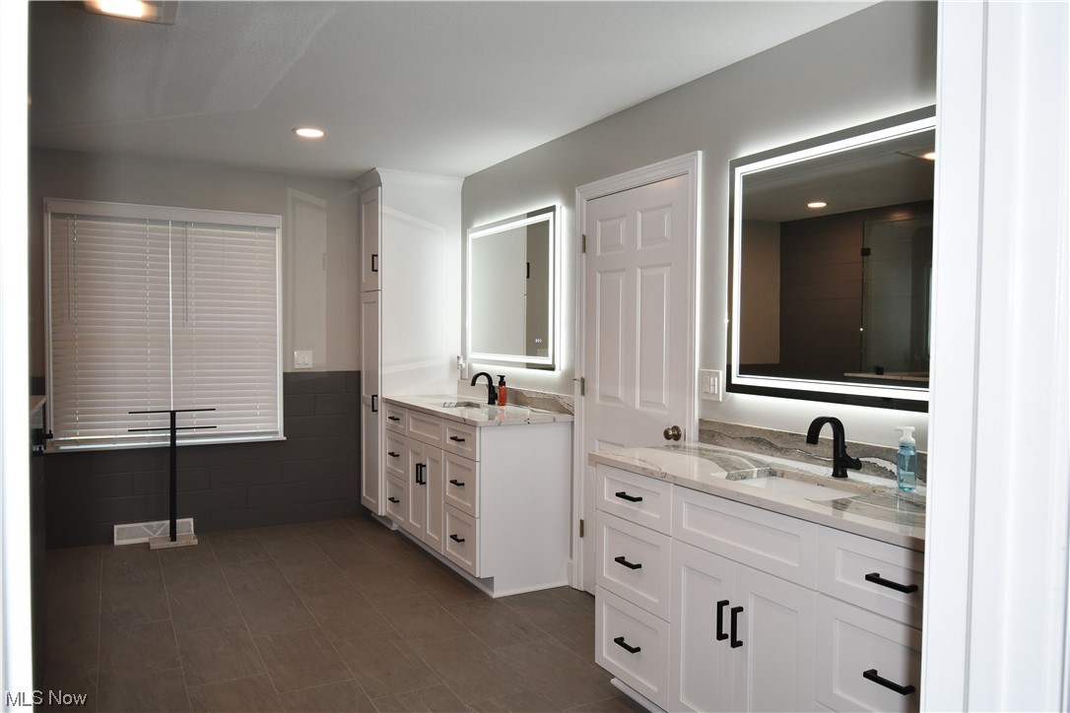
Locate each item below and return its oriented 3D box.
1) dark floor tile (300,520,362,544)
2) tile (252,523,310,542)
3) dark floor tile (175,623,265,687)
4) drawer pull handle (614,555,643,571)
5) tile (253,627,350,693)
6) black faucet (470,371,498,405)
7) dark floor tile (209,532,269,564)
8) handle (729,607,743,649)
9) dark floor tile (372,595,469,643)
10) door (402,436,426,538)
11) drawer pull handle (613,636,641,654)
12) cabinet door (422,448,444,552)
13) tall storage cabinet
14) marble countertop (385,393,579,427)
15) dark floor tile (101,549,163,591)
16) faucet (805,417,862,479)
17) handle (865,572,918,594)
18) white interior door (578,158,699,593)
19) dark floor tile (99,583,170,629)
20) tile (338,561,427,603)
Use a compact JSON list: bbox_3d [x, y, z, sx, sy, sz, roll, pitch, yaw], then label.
[{"bbox_3d":[-1.432,1.209,5.122,0.294,0.010,0.588,-1,2,-30],"label":"dark floor tile"},{"bbox_3d":[-1.720,1.203,5.040,0.301,0.010,0.380,-1,2,-29],"label":"tile"},{"bbox_3d":[-1.355,1.270,3.184,0.294,0.010,0.588,-1,2,-30],"label":"dark floor tile"},{"bbox_3d":[0.338,0.745,2.676,0.038,0.013,0.110,-1,2,-30],"label":"drawer pull handle"},{"bbox_3d":[-0.988,1.276,3.138,0.298,0.010,0.595,0,2,-30],"label":"tile"},{"bbox_3d":[-0.310,0.201,4.606,0.170,0.200,0.090,-1,2,-29],"label":"black faucet"},{"bbox_3d":[-1.864,1.219,4.679,0.294,0.010,0.588,-1,2,-30],"label":"dark floor tile"},{"bbox_3d":[0.594,0.789,2.166,0.034,0.113,0.012,-1,2,-29],"label":"handle"},{"bbox_3d":[-0.557,1.267,3.583,0.298,0.010,0.595,0,2,-30],"label":"dark floor tile"},{"bbox_3d":[-0.734,0.814,4.612,0.020,0.597,0.294,-1,2,-30],"label":"door"},{"bbox_3d":[0.331,1.032,2.656,0.034,0.012,0.110,-1,2,-29],"label":"drawer pull handle"},{"bbox_3d":[-0.585,0.818,4.308,0.020,0.585,0.287,-1,2,-29],"label":"cabinet door"},{"bbox_3d":[-0.912,-0.040,5.435,0.590,2.460,0.480,-1,2,-29],"label":"tall storage cabinet"},{"bbox_3d":[-0.419,0.322,4.581,0.574,0.032,1.531,0,2,-30],"label":"marble countertop"},{"bbox_3d":[-2.302,1.229,4.247,0.294,0.010,0.595,-1,2,-30],"label":"dark floor tile"},{"bbox_3d":[0.952,0.295,2.364,0.189,0.198,0.113,0,2,-30],"label":"faucet"},{"bbox_3d":[0.837,0.534,1.747,0.034,0.012,0.110,-1,2,-29],"label":"handle"},{"bbox_3d":[0.468,0.207,3.594,0.050,2.110,0.890,-1,2,-30],"label":"white interior door"},{"bbox_3d":[-2.008,1.248,3.730,0.294,0.010,0.588,-1,2,-30],"label":"dark floor tile"},{"bbox_3d":[-0.850,1.250,4.098,0.298,0.010,0.595,0,2,-30],"label":"tile"}]

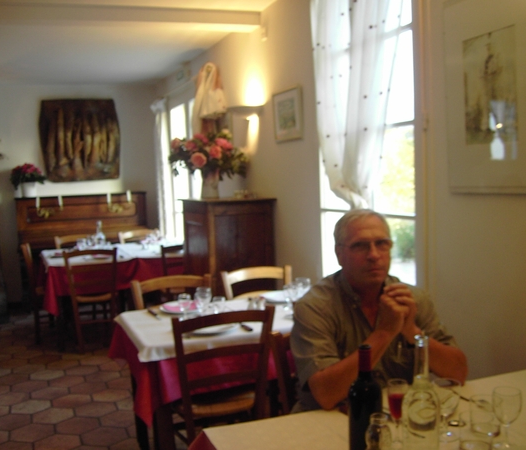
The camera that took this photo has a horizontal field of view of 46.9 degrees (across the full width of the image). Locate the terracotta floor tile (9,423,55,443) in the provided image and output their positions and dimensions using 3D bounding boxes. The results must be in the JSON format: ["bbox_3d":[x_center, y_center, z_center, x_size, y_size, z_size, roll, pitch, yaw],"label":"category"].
[{"bbox_3d":[-1.309,1.187,3.452,0.249,0.015,0.288,-3,4,-22],"label":"terracotta floor tile"}]

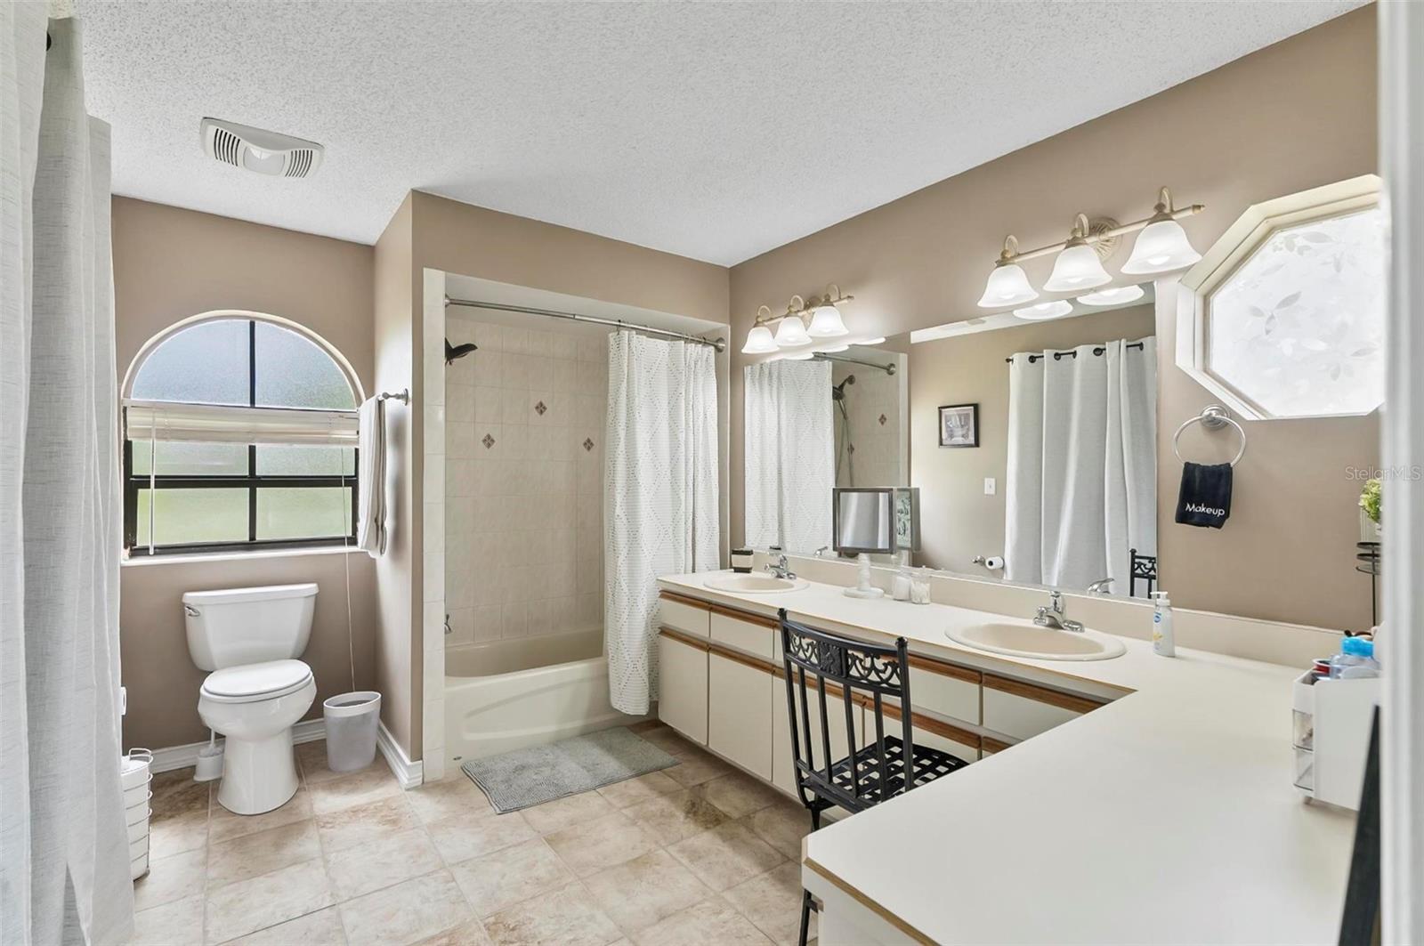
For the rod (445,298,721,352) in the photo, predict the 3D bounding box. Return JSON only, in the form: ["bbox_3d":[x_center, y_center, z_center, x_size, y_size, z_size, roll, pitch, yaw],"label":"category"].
[{"bbox_3d":[-0.532,-0.739,3.149,1.545,0.072,0.072,0,0,-38],"label":"rod"}]

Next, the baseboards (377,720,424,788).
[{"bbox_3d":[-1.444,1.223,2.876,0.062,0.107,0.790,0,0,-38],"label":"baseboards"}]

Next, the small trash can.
[{"bbox_3d":[-1.572,1.138,2.771,0.218,0.275,0.210,0,0,-38],"label":"small trash can"}]

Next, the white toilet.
[{"bbox_3d":[-1.897,0.893,2.632,0.475,0.764,0.690,0,0,-38],"label":"white toilet"}]

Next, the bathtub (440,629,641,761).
[{"bbox_3d":[-0.754,1.090,3.432,1.545,0.375,0.770,0,0,-38],"label":"bathtub"}]

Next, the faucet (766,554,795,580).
[{"bbox_3d":[0.317,0.464,3.134,0.145,0.125,0.155,0,0,-38],"label":"faucet"}]

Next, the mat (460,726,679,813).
[{"bbox_3d":[-0.613,1.264,2.761,0.785,0.022,0.510,0,0,-35],"label":"mat"}]

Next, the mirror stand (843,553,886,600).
[{"bbox_3d":[0.649,0.437,2.707,0.180,0.175,0.180,0,0,0],"label":"mirror stand"}]

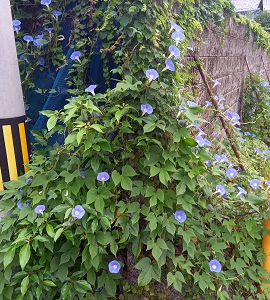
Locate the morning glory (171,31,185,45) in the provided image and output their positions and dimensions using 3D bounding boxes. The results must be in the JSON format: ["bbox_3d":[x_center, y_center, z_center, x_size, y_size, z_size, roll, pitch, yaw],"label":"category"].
[{"bbox_3d":[0.272,-0.705,1.809,0.083,0.050,0.079,2,62,7],"label":"morning glory"}]

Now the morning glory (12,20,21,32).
[{"bbox_3d":[-0.882,-0.919,2.150,0.070,0.050,0.070,-16,62,-36],"label":"morning glory"}]

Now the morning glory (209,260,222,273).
[{"bbox_3d":[0.446,0.645,1.600,0.067,0.067,0.045,-1,-27,5],"label":"morning glory"}]

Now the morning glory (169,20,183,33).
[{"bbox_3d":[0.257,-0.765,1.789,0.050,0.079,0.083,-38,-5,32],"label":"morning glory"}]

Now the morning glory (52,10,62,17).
[{"bbox_3d":[-0.584,-1.016,2.150,0.070,0.045,0.065,-9,55,-22],"label":"morning glory"}]

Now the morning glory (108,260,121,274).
[{"bbox_3d":[-0.115,0.659,1.620,0.070,0.070,0.040,-4,-25,-6],"label":"morning glory"}]

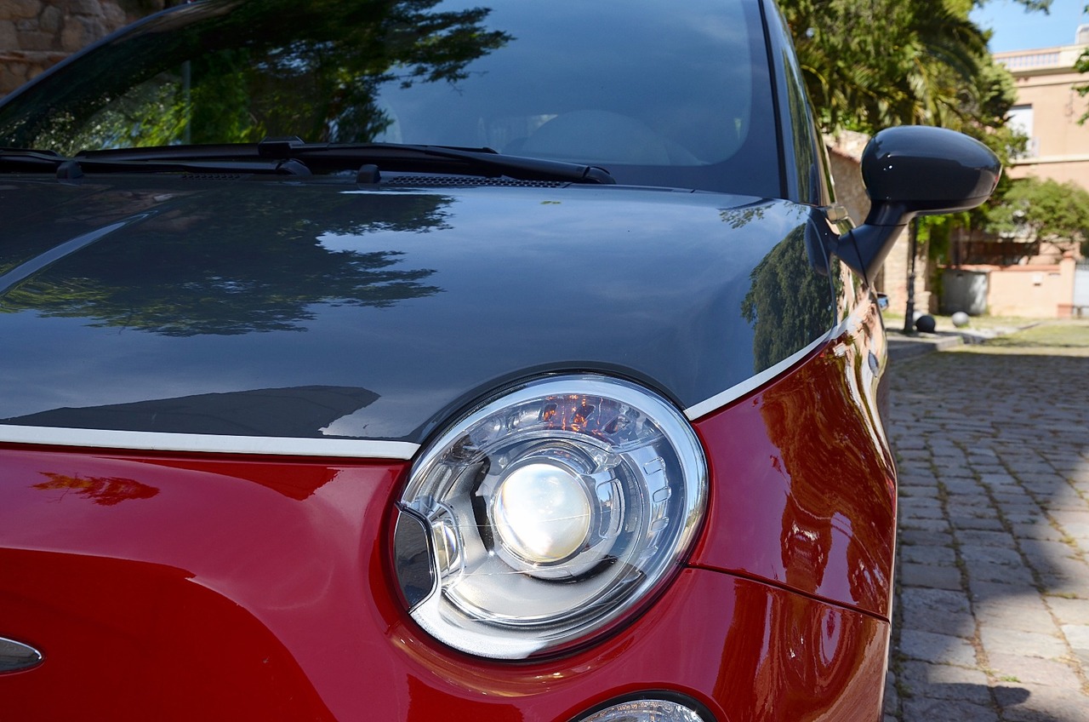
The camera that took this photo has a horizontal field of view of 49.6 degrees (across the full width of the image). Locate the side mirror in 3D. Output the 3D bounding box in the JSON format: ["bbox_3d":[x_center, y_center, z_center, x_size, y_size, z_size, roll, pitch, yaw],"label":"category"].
[{"bbox_3d":[0.606,-0.257,1.900,0.242,0.236,0.165,1,4,16],"label":"side mirror"}]

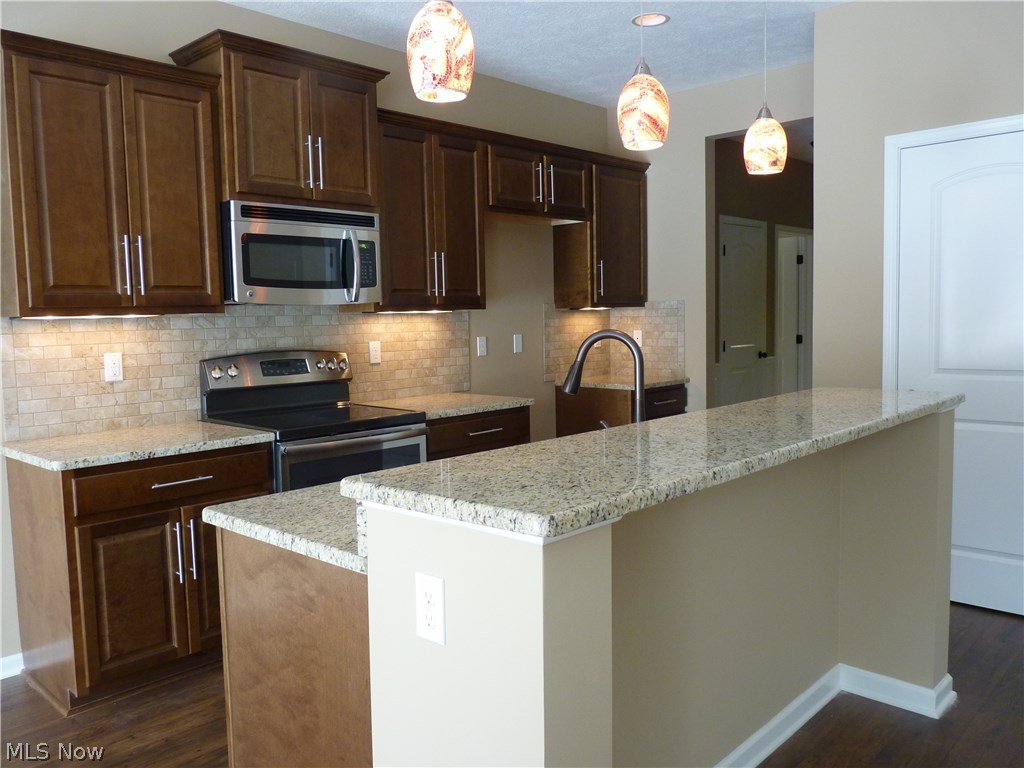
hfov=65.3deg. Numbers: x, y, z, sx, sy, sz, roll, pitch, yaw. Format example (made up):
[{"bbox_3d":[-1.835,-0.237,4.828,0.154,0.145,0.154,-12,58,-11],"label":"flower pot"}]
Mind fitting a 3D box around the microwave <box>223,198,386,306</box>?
[{"bbox_3d":[-1.012,-0.573,3.668,0.420,0.423,0.757,3,7,43],"label":"microwave"}]

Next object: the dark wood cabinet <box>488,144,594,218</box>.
[{"bbox_3d":[0.067,-1.175,4.780,0.326,0.366,0.925,4,7,44],"label":"dark wood cabinet"}]

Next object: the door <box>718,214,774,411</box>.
[{"bbox_3d":[1.893,-0.270,6.526,0.065,2.060,0.732,3,7,43],"label":"door"}]

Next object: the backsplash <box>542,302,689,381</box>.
[{"bbox_3d":[0.682,-0.284,5.275,0.620,0.507,0.710,4,7,44],"label":"backsplash"}]

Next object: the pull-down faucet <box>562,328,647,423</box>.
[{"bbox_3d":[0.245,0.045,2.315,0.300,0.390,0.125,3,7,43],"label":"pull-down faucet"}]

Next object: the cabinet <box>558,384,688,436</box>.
[{"bbox_3d":[0.738,0.434,5.375,0.635,0.867,0.601,4,7,44],"label":"cabinet"}]

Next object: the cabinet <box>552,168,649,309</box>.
[{"bbox_3d":[0.601,-0.966,5.353,0.326,0.907,0.603,4,7,44],"label":"cabinet"}]

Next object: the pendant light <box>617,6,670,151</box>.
[{"bbox_3d":[0.347,-0.804,2.109,0.140,0.369,0.140,-1,5,0],"label":"pendant light"}]

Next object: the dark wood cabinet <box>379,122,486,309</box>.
[{"bbox_3d":[-0.526,-0.857,4.232,0.325,0.933,0.760,3,7,43],"label":"dark wood cabinet"}]

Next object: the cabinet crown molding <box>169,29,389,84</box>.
[{"bbox_3d":[-1.012,-1.400,3.570,0.420,0.054,0.851,4,7,44],"label":"cabinet crown molding"}]

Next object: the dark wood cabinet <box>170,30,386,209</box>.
[{"bbox_3d":[-1.016,-1.111,3.617,0.440,0.642,0.841,3,7,43],"label":"dark wood cabinet"}]

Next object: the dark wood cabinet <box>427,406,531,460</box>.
[{"bbox_3d":[-0.383,0.569,4.247,0.630,0.876,0.762,3,7,43],"label":"dark wood cabinet"}]

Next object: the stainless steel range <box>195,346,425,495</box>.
[{"bbox_3d":[-0.878,0.469,3.651,0.685,1.200,0.756,3,7,43],"label":"stainless steel range"}]

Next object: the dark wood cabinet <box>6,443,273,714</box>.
[{"bbox_3d":[-1.425,0.677,3.137,0.635,0.867,0.755,4,7,44],"label":"dark wood cabinet"}]

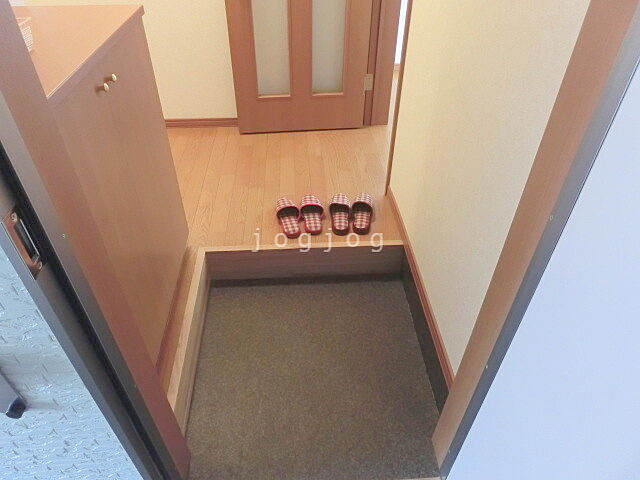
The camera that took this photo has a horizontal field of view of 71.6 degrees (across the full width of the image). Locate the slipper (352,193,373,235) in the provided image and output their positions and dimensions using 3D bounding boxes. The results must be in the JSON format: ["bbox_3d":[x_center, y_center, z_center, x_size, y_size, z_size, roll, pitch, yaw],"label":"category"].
[{"bbox_3d":[0.193,-0.136,1.982,0.094,0.070,0.273,4,41,4],"label":"slipper"}]

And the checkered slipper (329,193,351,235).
[{"bbox_3d":[0.093,-0.133,1.978,0.094,0.070,0.272,0,40,0],"label":"checkered slipper"}]

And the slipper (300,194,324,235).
[{"bbox_3d":[-0.037,-0.134,1.976,0.098,0.070,0.264,-3,41,-4],"label":"slipper"}]

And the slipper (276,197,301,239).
[{"bbox_3d":[-0.143,-0.118,1.956,0.098,0.070,0.266,-6,41,-8],"label":"slipper"}]

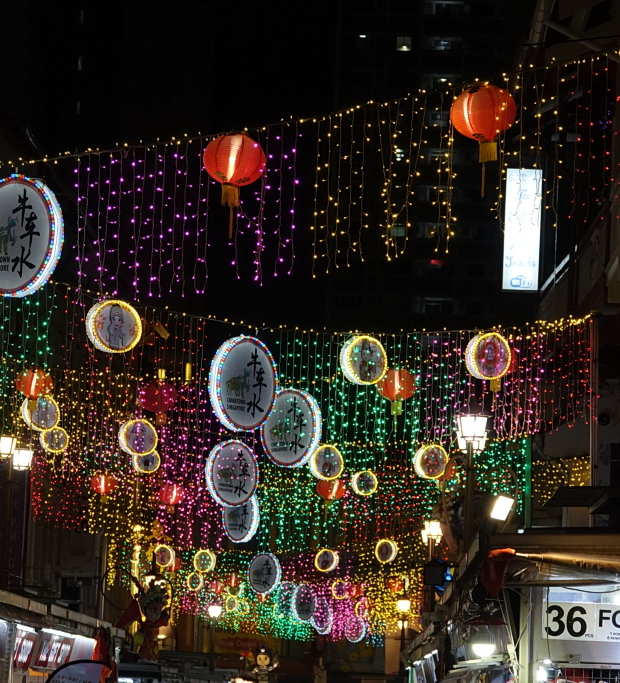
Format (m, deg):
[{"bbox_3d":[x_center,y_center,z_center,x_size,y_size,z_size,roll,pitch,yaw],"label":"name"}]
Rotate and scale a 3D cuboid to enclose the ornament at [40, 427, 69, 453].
[{"bbox_3d":[-6.021,2.305,93.000,0.600,0.600,0.170,3,-6,-25],"label":"ornament"}]

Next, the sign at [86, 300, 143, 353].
[{"bbox_3d":[-2.236,-0.168,45.100,0.600,0.600,0.170,3,-6,-25],"label":"sign"}]

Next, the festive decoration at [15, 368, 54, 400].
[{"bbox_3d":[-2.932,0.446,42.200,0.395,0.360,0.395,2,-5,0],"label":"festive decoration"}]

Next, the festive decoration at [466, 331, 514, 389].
[{"bbox_3d":[2.073,0.197,45.800,0.540,0.580,0.150,4,-7,-35],"label":"festive decoration"}]

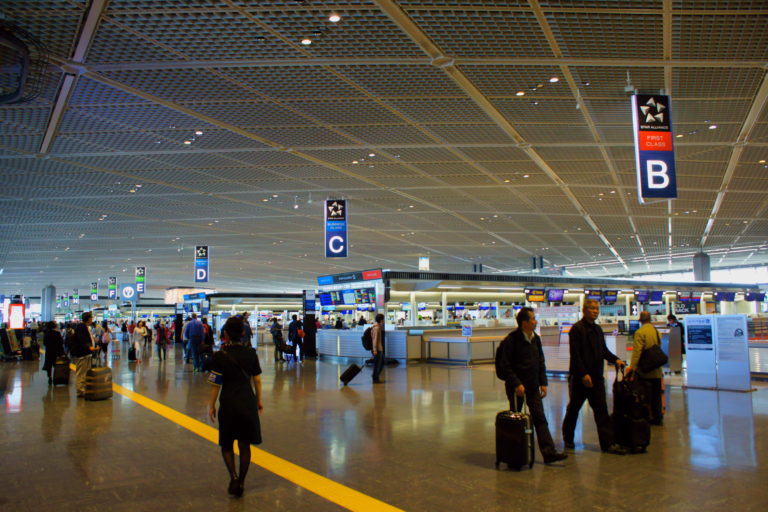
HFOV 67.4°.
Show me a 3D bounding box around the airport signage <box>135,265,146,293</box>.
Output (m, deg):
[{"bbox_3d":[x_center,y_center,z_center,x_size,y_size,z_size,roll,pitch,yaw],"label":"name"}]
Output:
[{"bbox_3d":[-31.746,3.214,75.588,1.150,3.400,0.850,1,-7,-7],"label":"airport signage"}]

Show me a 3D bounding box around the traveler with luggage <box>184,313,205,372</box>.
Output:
[{"bbox_3d":[-6.034,2.744,18.399,0.560,1.800,0.400,0,-6,-9],"label":"traveler with luggage"}]

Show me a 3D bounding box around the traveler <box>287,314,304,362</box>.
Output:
[{"bbox_3d":[-3.326,3.091,21.663,0.450,1.730,0.500,3,-7,-30],"label":"traveler"}]

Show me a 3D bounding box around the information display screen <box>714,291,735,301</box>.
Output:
[{"bbox_3d":[22.759,2.703,38.444,2.100,0.580,0.160,4,-8,-32],"label":"information display screen"}]

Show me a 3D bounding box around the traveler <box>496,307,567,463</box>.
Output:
[{"bbox_3d":[1.648,1.428,6.480,0.660,1.700,0.580,-6,-8,38],"label":"traveler"}]

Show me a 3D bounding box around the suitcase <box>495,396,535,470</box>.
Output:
[{"bbox_3d":[1.370,1.858,6.108,0.360,0.730,0.230,-4,-7,27],"label":"suitcase"}]

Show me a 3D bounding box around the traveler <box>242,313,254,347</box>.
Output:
[{"bbox_3d":[-4.115,2.634,17.300,0.380,1.790,0.500,-2,-6,12],"label":"traveler"}]

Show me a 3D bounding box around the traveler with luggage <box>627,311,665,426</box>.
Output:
[{"bbox_3d":[3.863,1.642,8.588,0.470,1.620,0.350,1,-6,-17],"label":"traveler with luggage"}]

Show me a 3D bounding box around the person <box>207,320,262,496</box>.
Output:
[{"bbox_3d":[-1.365,1.372,5.270,0.500,1.640,0.380,0,-6,-12],"label":"person"}]

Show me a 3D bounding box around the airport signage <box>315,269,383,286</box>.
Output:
[{"bbox_3d":[-1.434,0.903,23.267,0.180,0.400,4.940,-8,-1,-35],"label":"airport signage"}]

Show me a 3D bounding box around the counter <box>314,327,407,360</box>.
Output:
[{"bbox_3d":[-0.751,3.344,21.501,4.100,1.120,0.900,-6,-8,42],"label":"counter"}]

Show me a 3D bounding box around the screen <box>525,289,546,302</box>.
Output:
[{"bbox_3d":[7.628,1.996,28.962,1.220,0.620,0.150,4,-8,-32],"label":"screen"}]

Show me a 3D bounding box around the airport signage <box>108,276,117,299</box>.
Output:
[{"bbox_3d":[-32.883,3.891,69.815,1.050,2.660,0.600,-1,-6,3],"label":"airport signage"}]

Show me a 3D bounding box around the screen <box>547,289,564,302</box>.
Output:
[{"bbox_3d":[8.131,1.887,27.307,1.080,0.600,0.130,3,0,-35],"label":"screen"}]

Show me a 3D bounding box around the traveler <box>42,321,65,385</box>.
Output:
[{"bbox_3d":[-8.735,2.552,15.200,0.520,1.640,0.420,1,-7,-21],"label":"traveler"}]

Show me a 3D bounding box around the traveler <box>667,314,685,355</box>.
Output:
[{"bbox_3d":[8.097,2.406,16.000,0.420,1.600,0.480,4,-8,-41],"label":"traveler"}]

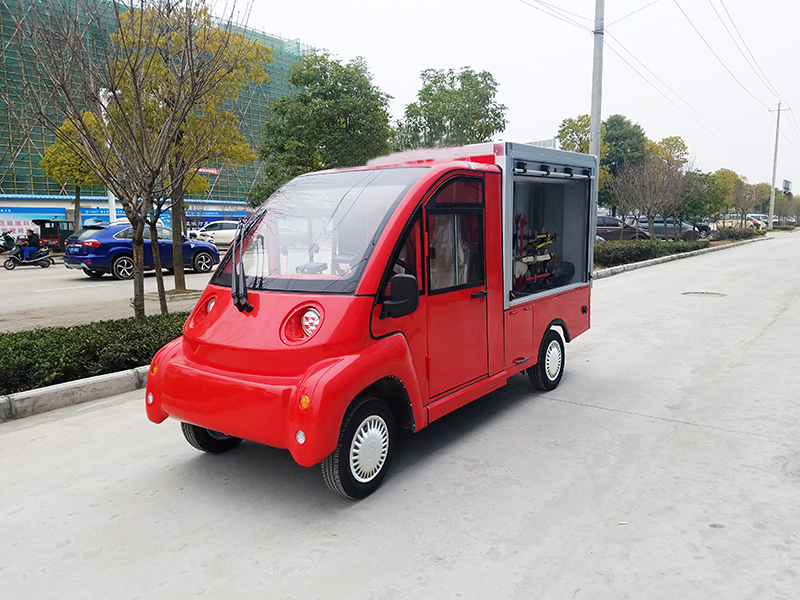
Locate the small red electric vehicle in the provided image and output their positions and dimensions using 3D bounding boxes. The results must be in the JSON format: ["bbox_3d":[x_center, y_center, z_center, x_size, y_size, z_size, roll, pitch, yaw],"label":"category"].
[{"bbox_3d":[0.111,-0.141,4.660,1.480,2.000,3.780,5,10,37],"label":"small red electric vehicle"}]

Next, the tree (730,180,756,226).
[{"bbox_3d":[25.376,-7.062,44.247,2.100,3.570,2.100,6,10,38],"label":"tree"}]

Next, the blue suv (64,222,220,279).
[{"bbox_3d":[-7.880,-1.590,18.800,1.800,1.660,4.600,6,10,39],"label":"blue suv"}]

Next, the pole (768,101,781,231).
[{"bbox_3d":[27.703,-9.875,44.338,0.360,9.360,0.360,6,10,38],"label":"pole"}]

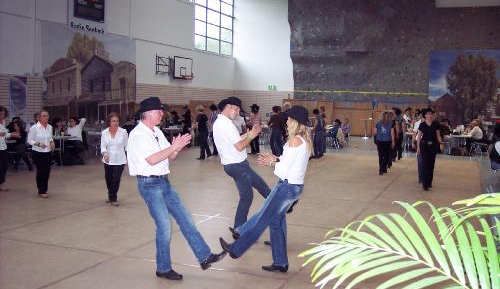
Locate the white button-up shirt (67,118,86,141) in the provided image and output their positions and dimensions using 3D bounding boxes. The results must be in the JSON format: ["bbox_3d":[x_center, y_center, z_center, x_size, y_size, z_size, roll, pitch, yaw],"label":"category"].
[{"bbox_3d":[-4.867,-0.421,15.800,0.520,0.650,0.320,3,4,14],"label":"white button-up shirt"}]

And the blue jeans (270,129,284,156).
[{"bbox_3d":[0.947,-0.048,18.904,0.450,0.950,0.320,0,4,-18],"label":"blue jeans"}]

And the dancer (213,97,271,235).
[{"bbox_3d":[0.038,0.317,7.339,1.150,1.840,0.550,3,4,22],"label":"dancer"}]

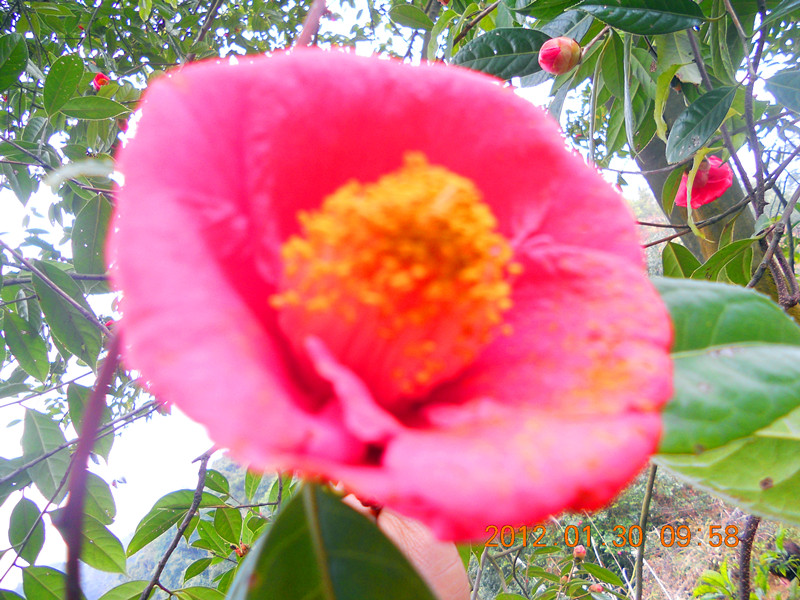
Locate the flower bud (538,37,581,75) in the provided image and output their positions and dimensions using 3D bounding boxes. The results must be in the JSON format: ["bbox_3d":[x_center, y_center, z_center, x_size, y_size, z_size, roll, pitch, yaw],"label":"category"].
[{"bbox_3d":[0.107,-0.165,0.420,0.028,0.025,0.025,-15,-10,-15],"label":"flower bud"}]

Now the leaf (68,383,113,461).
[{"bbox_3d":[-0.323,0.127,0.650,0.040,0.094,0.010,-37,-13,21],"label":"leaf"}]

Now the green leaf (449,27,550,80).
[{"bbox_3d":[0.081,-0.181,0.460,0.095,0.041,0.010,-16,-30,-18],"label":"green leaf"}]

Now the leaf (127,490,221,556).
[{"bbox_3d":[-0.191,0.183,0.520,0.085,0.018,0.038,-26,-48,-7],"label":"leaf"}]

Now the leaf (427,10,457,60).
[{"bbox_3d":[0.049,-0.297,0.700,0.015,0.077,0.025,35,-18,-30],"label":"leaf"}]

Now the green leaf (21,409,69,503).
[{"bbox_3d":[-0.344,0.149,0.600,0.043,0.099,0.010,-29,-12,4],"label":"green leaf"}]

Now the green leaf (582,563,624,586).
[{"bbox_3d":[0.294,0.396,0.900,0.064,0.025,0.008,28,-50,9],"label":"green leaf"}]

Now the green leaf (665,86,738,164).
[{"bbox_3d":[0.282,-0.163,0.580,0.040,0.110,0.010,38,-12,30],"label":"green leaf"}]

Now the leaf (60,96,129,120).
[{"bbox_3d":[-0.367,-0.231,0.750,0.078,0.009,0.036,3,-41,-7],"label":"leaf"}]

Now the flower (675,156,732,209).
[{"bbox_3d":[0.306,-0.120,0.630,0.056,0.050,0.042,-5,-42,19],"label":"flower"}]

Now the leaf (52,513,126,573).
[{"bbox_3d":[-0.274,0.211,0.550,0.085,0.039,0.010,34,32,7],"label":"leaf"}]

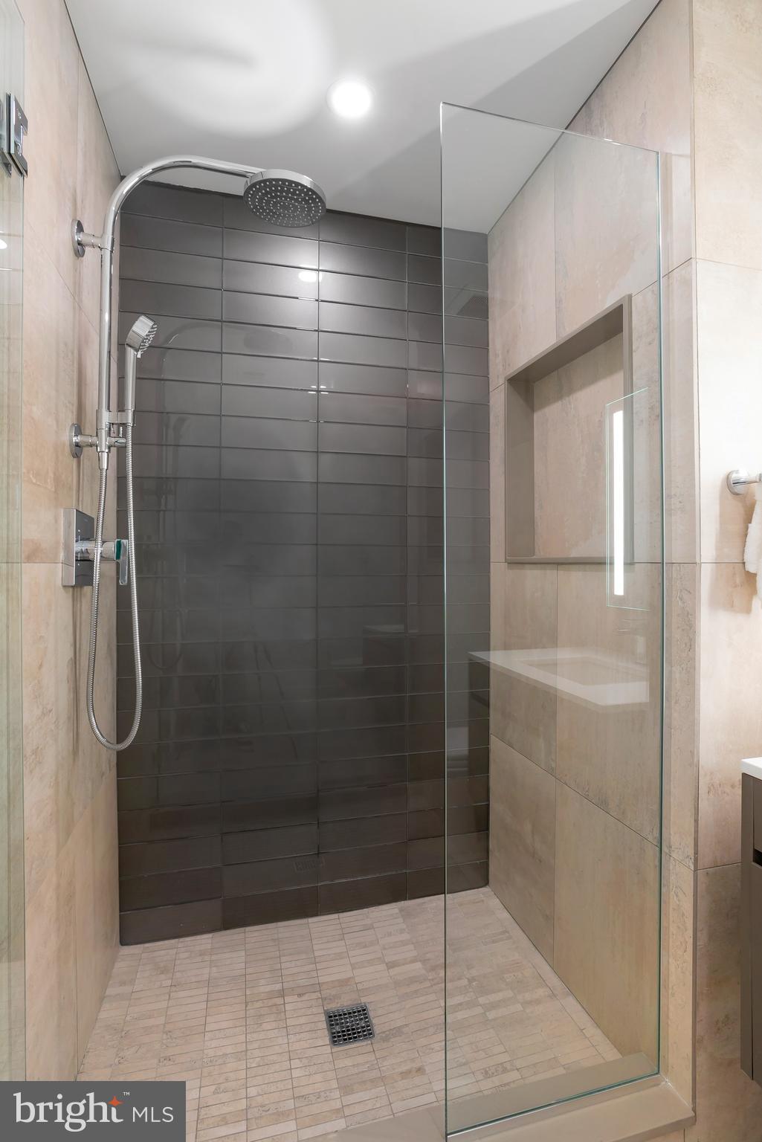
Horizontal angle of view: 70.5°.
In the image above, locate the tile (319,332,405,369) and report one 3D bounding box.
[{"bbox_3d":[-0.059,-0.749,1.839,0.304,0.100,0.010,0,0,-14],"label":"tile"}]

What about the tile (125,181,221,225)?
[{"bbox_3d":[-0.660,-1.155,1.685,0.306,0.100,0.010,0,0,-14],"label":"tile"}]

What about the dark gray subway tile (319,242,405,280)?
[{"bbox_3d":[-0.060,-1.053,1.830,0.306,0.100,0.010,0,0,-14],"label":"dark gray subway tile"}]

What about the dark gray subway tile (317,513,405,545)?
[{"bbox_3d":[-0.059,-0.137,1.843,0.306,0.100,0.010,0,-1,-14],"label":"dark gray subway tile"}]

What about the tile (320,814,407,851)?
[{"bbox_3d":[-0.057,0.888,1.834,0.306,0.100,0.010,0,-1,-14],"label":"tile"}]

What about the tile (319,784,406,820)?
[{"bbox_3d":[-0.058,0.780,1.825,0.304,0.100,0.010,0,0,-14],"label":"tile"}]

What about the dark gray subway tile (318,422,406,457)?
[{"bbox_3d":[-0.059,-0.446,1.836,0.304,0.100,0.010,0,0,-14],"label":"dark gray subway tile"}]

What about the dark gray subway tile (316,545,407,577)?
[{"bbox_3d":[-0.059,-0.036,1.832,0.304,0.100,0.010,0,0,-14],"label":"dark gray subway tile"}]

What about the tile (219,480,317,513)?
[{"bbox_3d":[-0.358,-0.237,1.752,0.306,0.100,0.010,0,0,-14],"label":"tile"}]

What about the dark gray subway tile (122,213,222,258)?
[{"bbox_3d":[-0.657,-1.050,1.696,0.299,0.100,0.010,0,0,-14],"label":"dark gray subway tile"}]

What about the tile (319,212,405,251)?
[{"bbox_3d":[-0.061,-1.162,1.853,0.306,0.100,0.010,0,-1,-14],"label":"tile"}]

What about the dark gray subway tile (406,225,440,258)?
[{"bbox_3d":[0.240,-1.155,1.903,0.306,0.100,0.010,0,0,-14],"label":"dark gray subway tile"}]

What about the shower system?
[{"bbox_3d":[-0.422,-0.294,1.309,0.578,1.426,0.200,0,-1,-14],"label":"shower system"}]

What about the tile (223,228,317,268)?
[{"bbox_3d":[-0.360,-1.050,1.768,0.304,0.100,0.010,0,0,-14],"label":"tile"}]

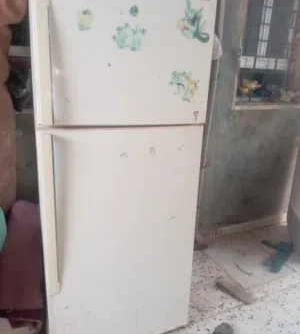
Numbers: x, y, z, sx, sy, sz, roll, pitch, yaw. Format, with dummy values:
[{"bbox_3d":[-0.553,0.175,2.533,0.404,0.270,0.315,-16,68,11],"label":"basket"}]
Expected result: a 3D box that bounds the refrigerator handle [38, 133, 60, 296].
[{"bbox_3d":[-0.392,0.211,1.280,0.050,0.695,0.040,-4,17,-22],"label":"refrigerator handle"}]

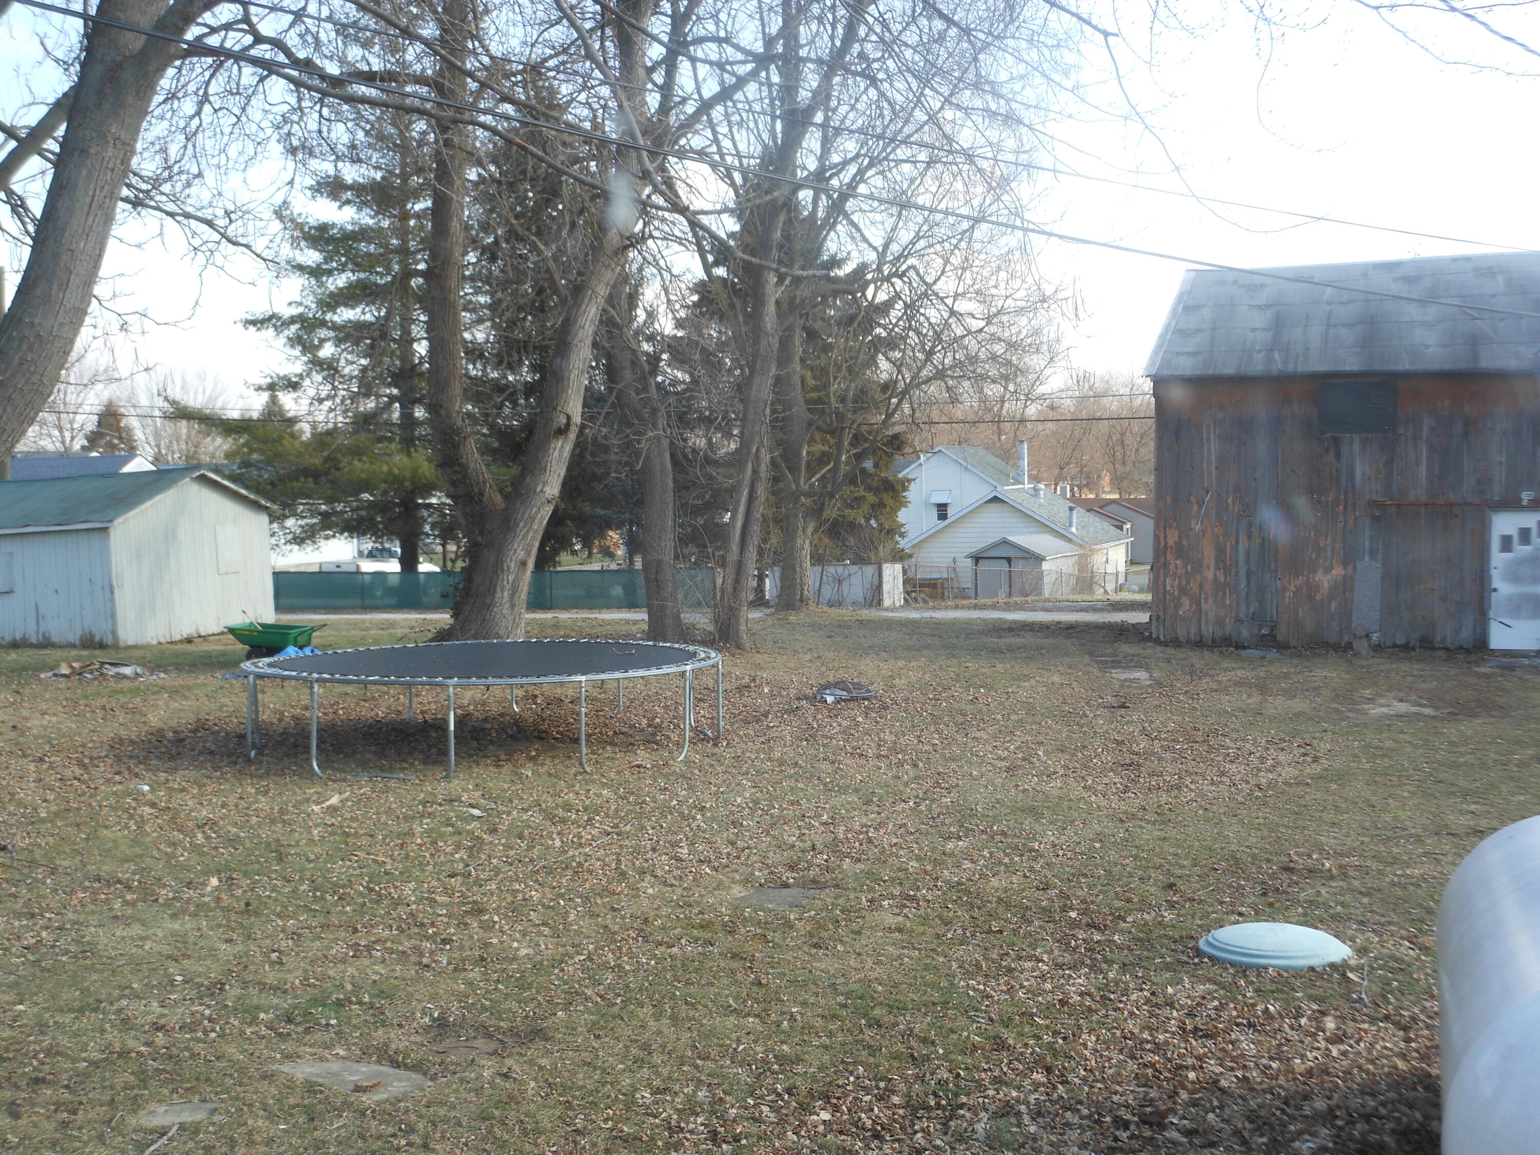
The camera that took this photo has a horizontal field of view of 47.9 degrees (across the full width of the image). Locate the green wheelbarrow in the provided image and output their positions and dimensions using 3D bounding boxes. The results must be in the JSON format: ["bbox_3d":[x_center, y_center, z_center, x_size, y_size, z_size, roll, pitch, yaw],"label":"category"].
[{"bbox_3d":[-6.906,0.930,24.352,1.380,0.600,0.740,0,2,11],"label":"green wheelbarrow"}]

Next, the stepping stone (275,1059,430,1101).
[{"bbox_3d":[-1.565,1.876,6.470,0.570,0.050,0.290,1,3,38],"label":"stepping stone"}]

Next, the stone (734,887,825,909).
[{"bbox_3d":[0.054,1.741,9.371,0.440,0.050,0.440,0,2,22],"label":"stone"}]

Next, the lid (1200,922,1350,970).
[{"bbox_3d":[2.353,1.704,8.070,0.690,0.090,0.690,-1,2,0],"label":"lid"}]

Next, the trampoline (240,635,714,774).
[{"bbox_3d":[-2.659,1.166,16.291,4.400,0.820,4.400,-1,2,0],"label":"trampoline"}]

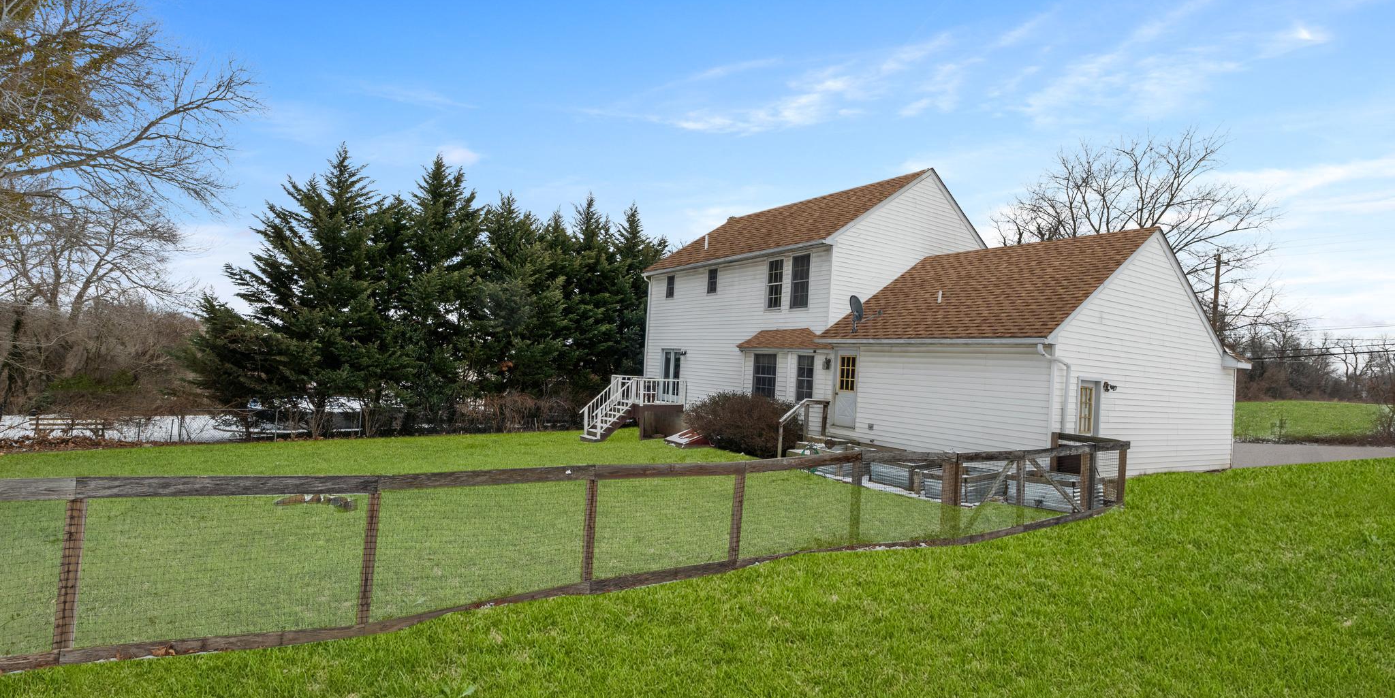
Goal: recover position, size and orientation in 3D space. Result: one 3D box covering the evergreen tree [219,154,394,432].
[{"bbox_3d":[-15.964,-2.451,25.350,6.200,11.900,6.400,5,-2,-31],"label":"evergreen tree"}]

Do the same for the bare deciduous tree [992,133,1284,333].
[{"bbox_3d":[22.468,-3.499,31.800,12.500,15.890,12.500,5,-2,-31],"label":"bare deciduous tree"}]

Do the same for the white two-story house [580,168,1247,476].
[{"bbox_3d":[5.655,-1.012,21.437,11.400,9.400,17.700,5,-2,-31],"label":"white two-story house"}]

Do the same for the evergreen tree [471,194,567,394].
[{"bbox_3d":[-8.421,-1.866,28.666,4.400,10.678,4.400,5,-2,-31],"label":"evergreen tree"}]

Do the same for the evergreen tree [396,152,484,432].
[{"bbox_3d":[-11.461,-2.498,27.048,4.200,12.063,4.000,5,-2,-31],"label":"evergreen tree"}]

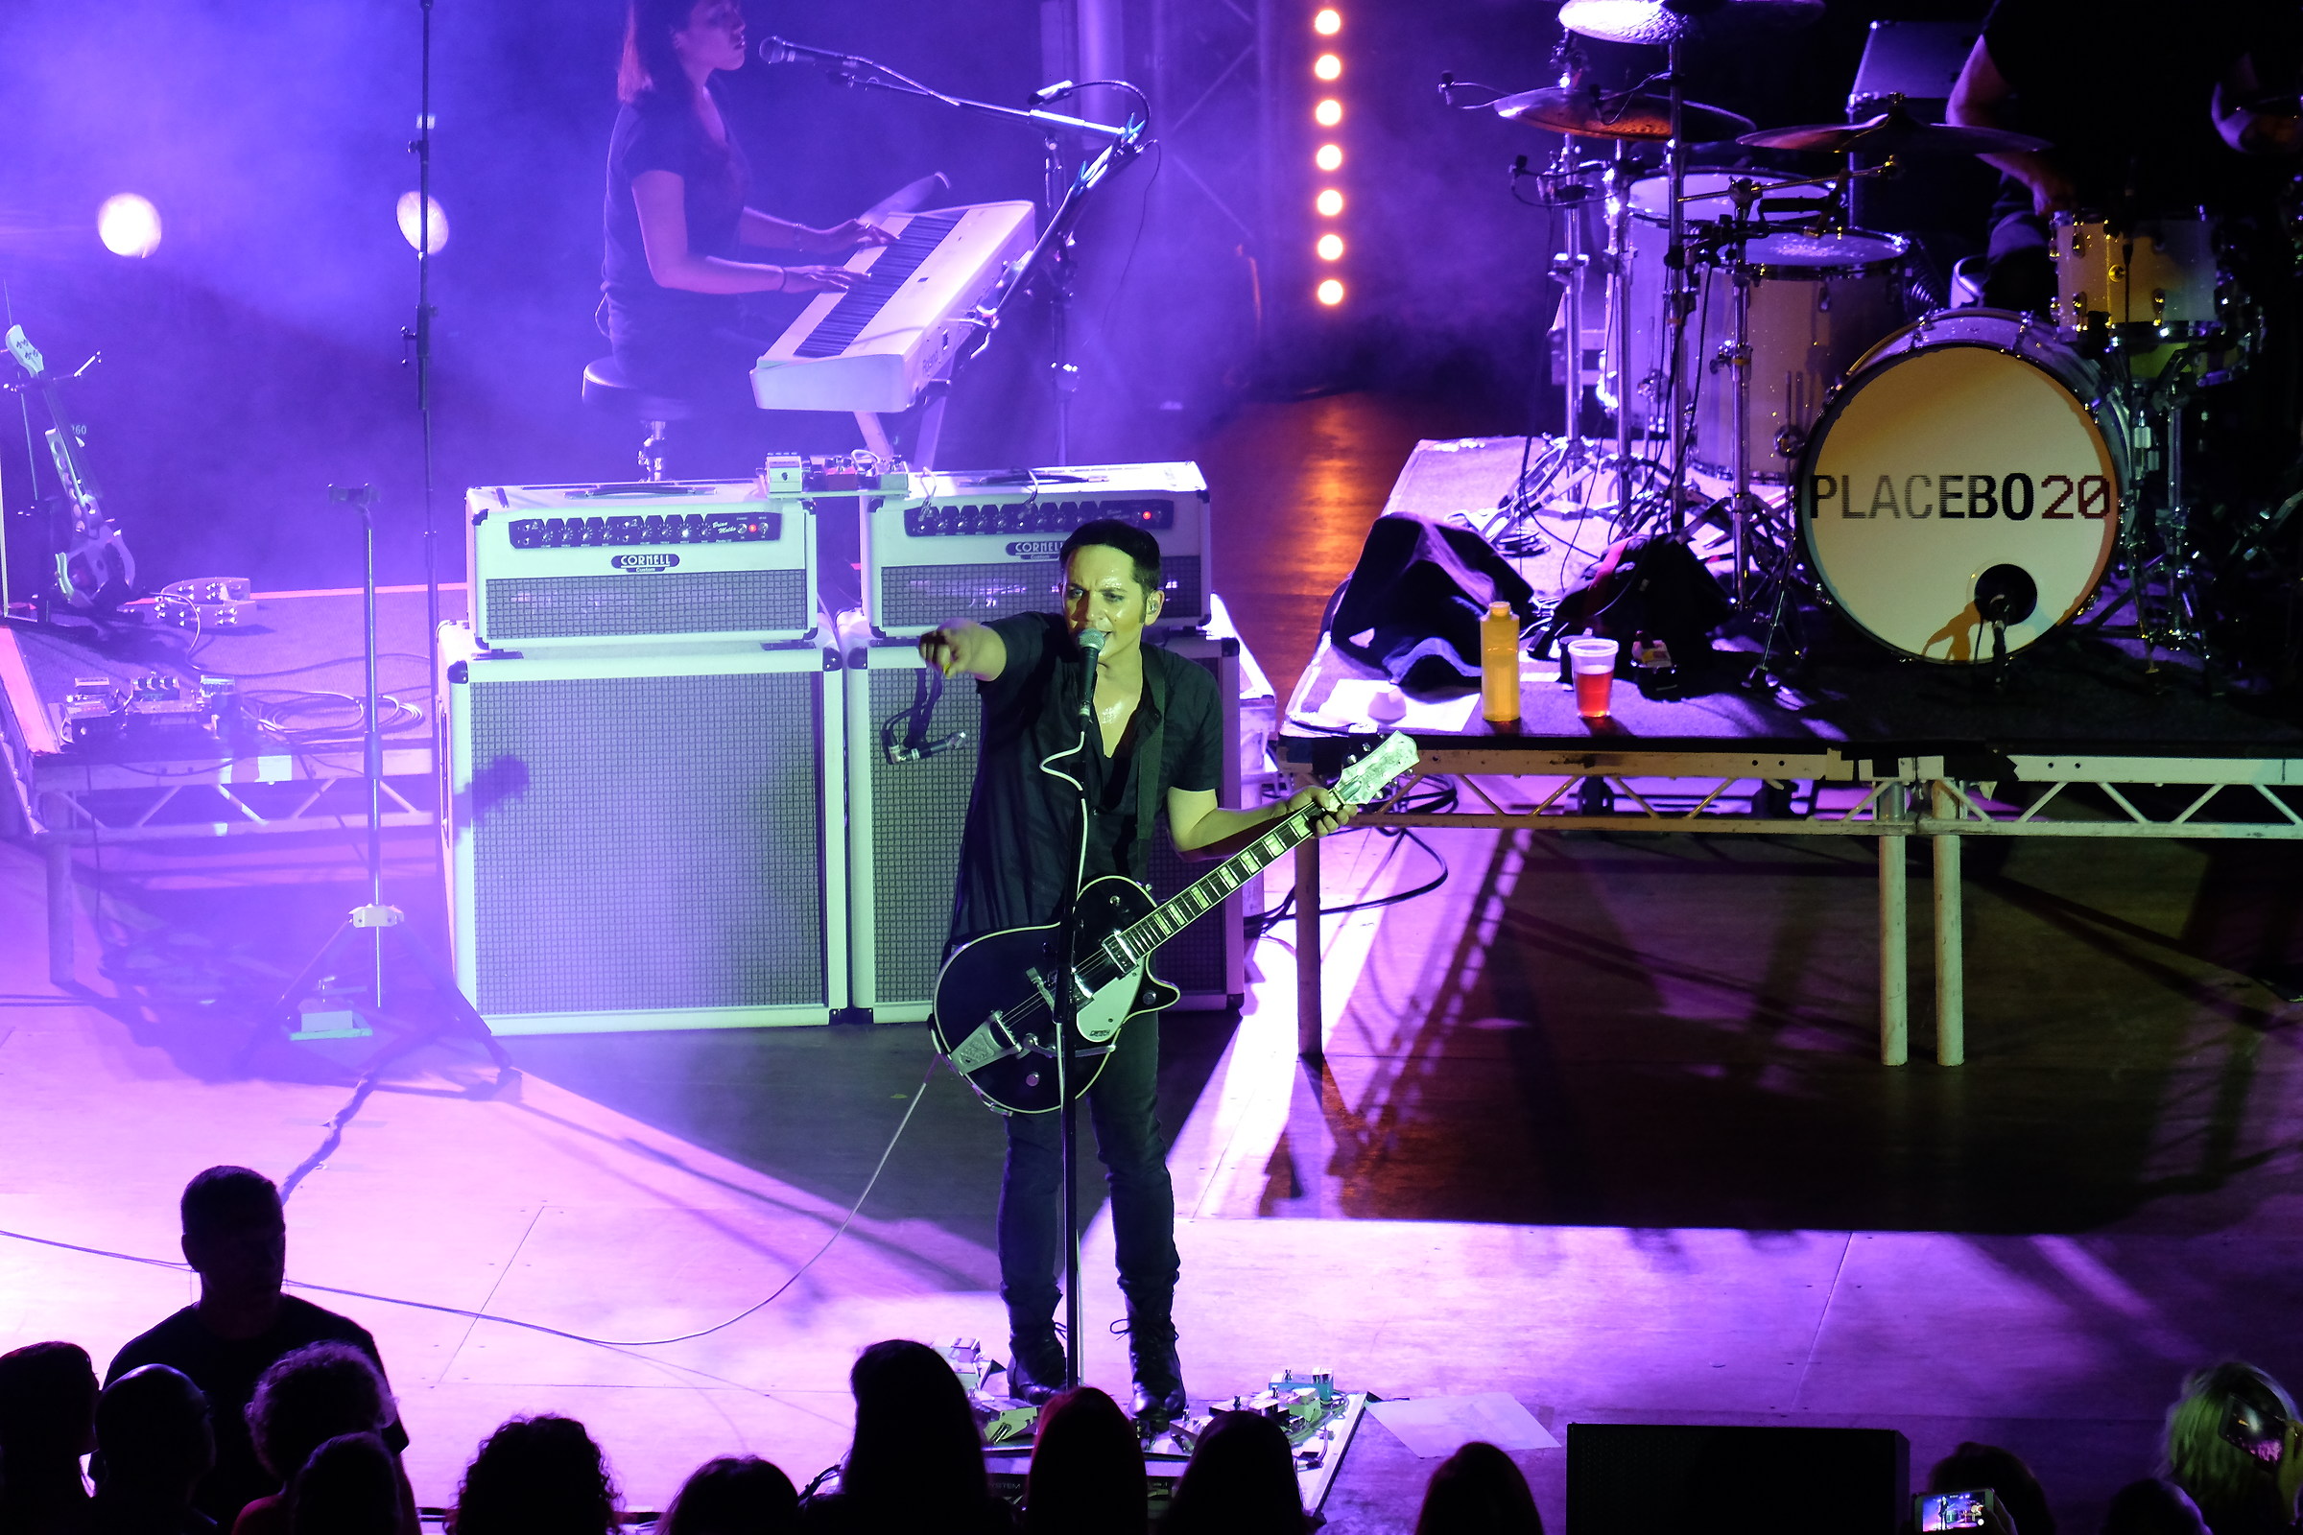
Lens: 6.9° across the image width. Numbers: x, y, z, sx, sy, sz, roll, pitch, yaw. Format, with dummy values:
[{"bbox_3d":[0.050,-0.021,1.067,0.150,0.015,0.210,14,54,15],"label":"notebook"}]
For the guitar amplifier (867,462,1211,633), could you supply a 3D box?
[{"bbox_3d":[-0.228,-0.420,37.086,0.665,0.280,0.228,-2,14,-4],"label":"guitar amplifier"}]

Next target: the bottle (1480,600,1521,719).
[{"bbox_3d":[0.666,-0.207,36.696,0.074,0.228,0.074,-1,14,0],"label":"bottle"}]

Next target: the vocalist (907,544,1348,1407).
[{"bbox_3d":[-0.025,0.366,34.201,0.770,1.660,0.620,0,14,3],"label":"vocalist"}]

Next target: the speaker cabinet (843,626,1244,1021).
[{"bbox_3d":[-0.214,0.077,37.211,0.754,0.745,0.355,-2,14,-4],"label":"speaker cabinet"}]

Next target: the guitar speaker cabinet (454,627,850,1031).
[{"bbox_3d":[-0.977,0.100,37.163,0.754,0.745,0.355,-2,14,-4],"label":"guitar speaker cabinet"}]

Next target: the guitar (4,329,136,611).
[{"bbox_3d":[-2.157,-0.597,38.375,0.100,0.600,0.200,-11,4,42],"label":"guitar"}]

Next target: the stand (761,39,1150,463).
[{"bbox_3d":[-0.400,-0.874,39.859,0.850,1.290,0.500,1,14,8],"label":"stand"}]

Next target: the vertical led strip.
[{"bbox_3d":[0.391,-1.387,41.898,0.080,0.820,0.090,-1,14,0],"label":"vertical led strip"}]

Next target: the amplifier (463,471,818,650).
[{"bbox_3d":[-0.985,-0.397,37.039,0.665,0.280,0.228,-2,14,-4],"label":"amplifier"}]

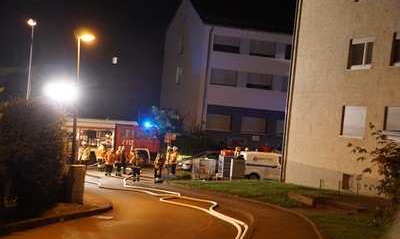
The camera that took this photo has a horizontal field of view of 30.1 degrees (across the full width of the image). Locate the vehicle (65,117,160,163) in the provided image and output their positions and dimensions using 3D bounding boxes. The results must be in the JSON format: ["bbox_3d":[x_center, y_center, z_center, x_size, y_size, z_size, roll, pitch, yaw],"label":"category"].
[{"bbox_3d":[-6.600,1.670,55.000,7.100,3.250,2.500,5,0,-7],"label":"vehicle"}]

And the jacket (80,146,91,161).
[{"bbox_3d":[-6.811,2.034,44.300,0.600,0.800,0.400,5,0,-30],"label":"jacket"}]

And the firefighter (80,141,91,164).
[{"bbox_3d":[-7.398,2.330,48.200,0.620,1.850,0.470,4,0,-24],"label":"firefighter"}]

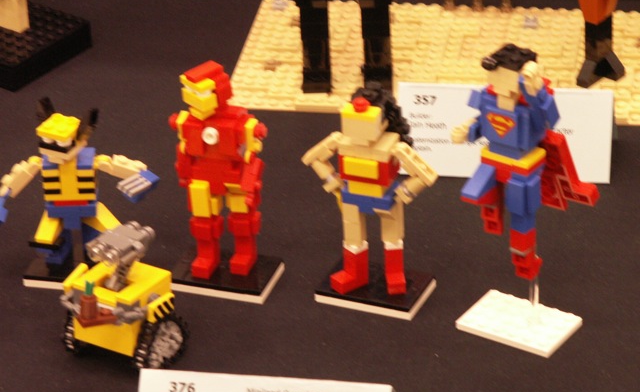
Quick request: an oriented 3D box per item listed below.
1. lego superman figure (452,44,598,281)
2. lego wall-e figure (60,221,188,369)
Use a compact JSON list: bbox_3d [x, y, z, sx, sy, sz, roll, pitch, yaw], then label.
[{"bbox_3d":[0.089,-0.018,1.218,0.053,0.118,0.060,17,36,28],"label":"lego superman figure"},{"bbox_3d":[-0.092,0.046,1.226,0.050,0.059,0.045,17,36,28],"label":"lego wall-e figure"}]

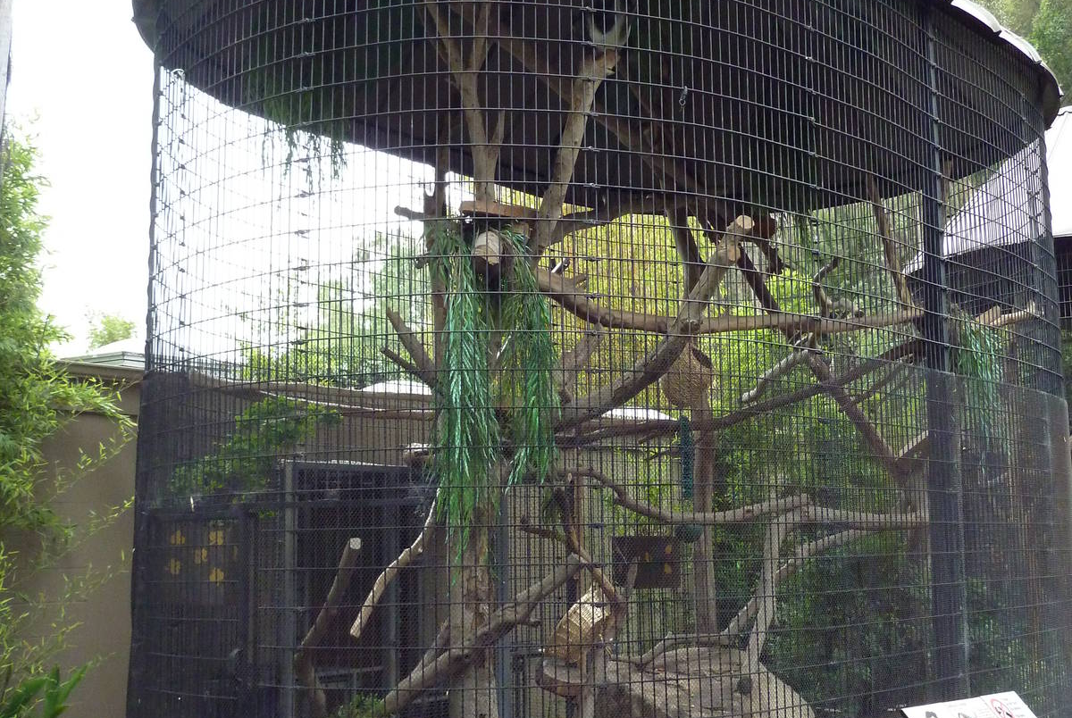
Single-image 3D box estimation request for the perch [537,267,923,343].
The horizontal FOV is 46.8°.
[{"bbox_3d":[1.210,-0.323,7.202,2.670,0.448,0.250,3,-8,-23],"label":"perch"}]

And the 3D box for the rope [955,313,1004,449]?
[{"bbox_3d":[2.811,0.138,7.846,0.311,0.861,0.300,0,-7,0],"label":"rope"}]

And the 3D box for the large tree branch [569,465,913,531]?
[{"bbox_3d":[1.229,0.791,7.056,2.248,0.392,0.220,2,-8,-16],"label":"large tree branch"}]

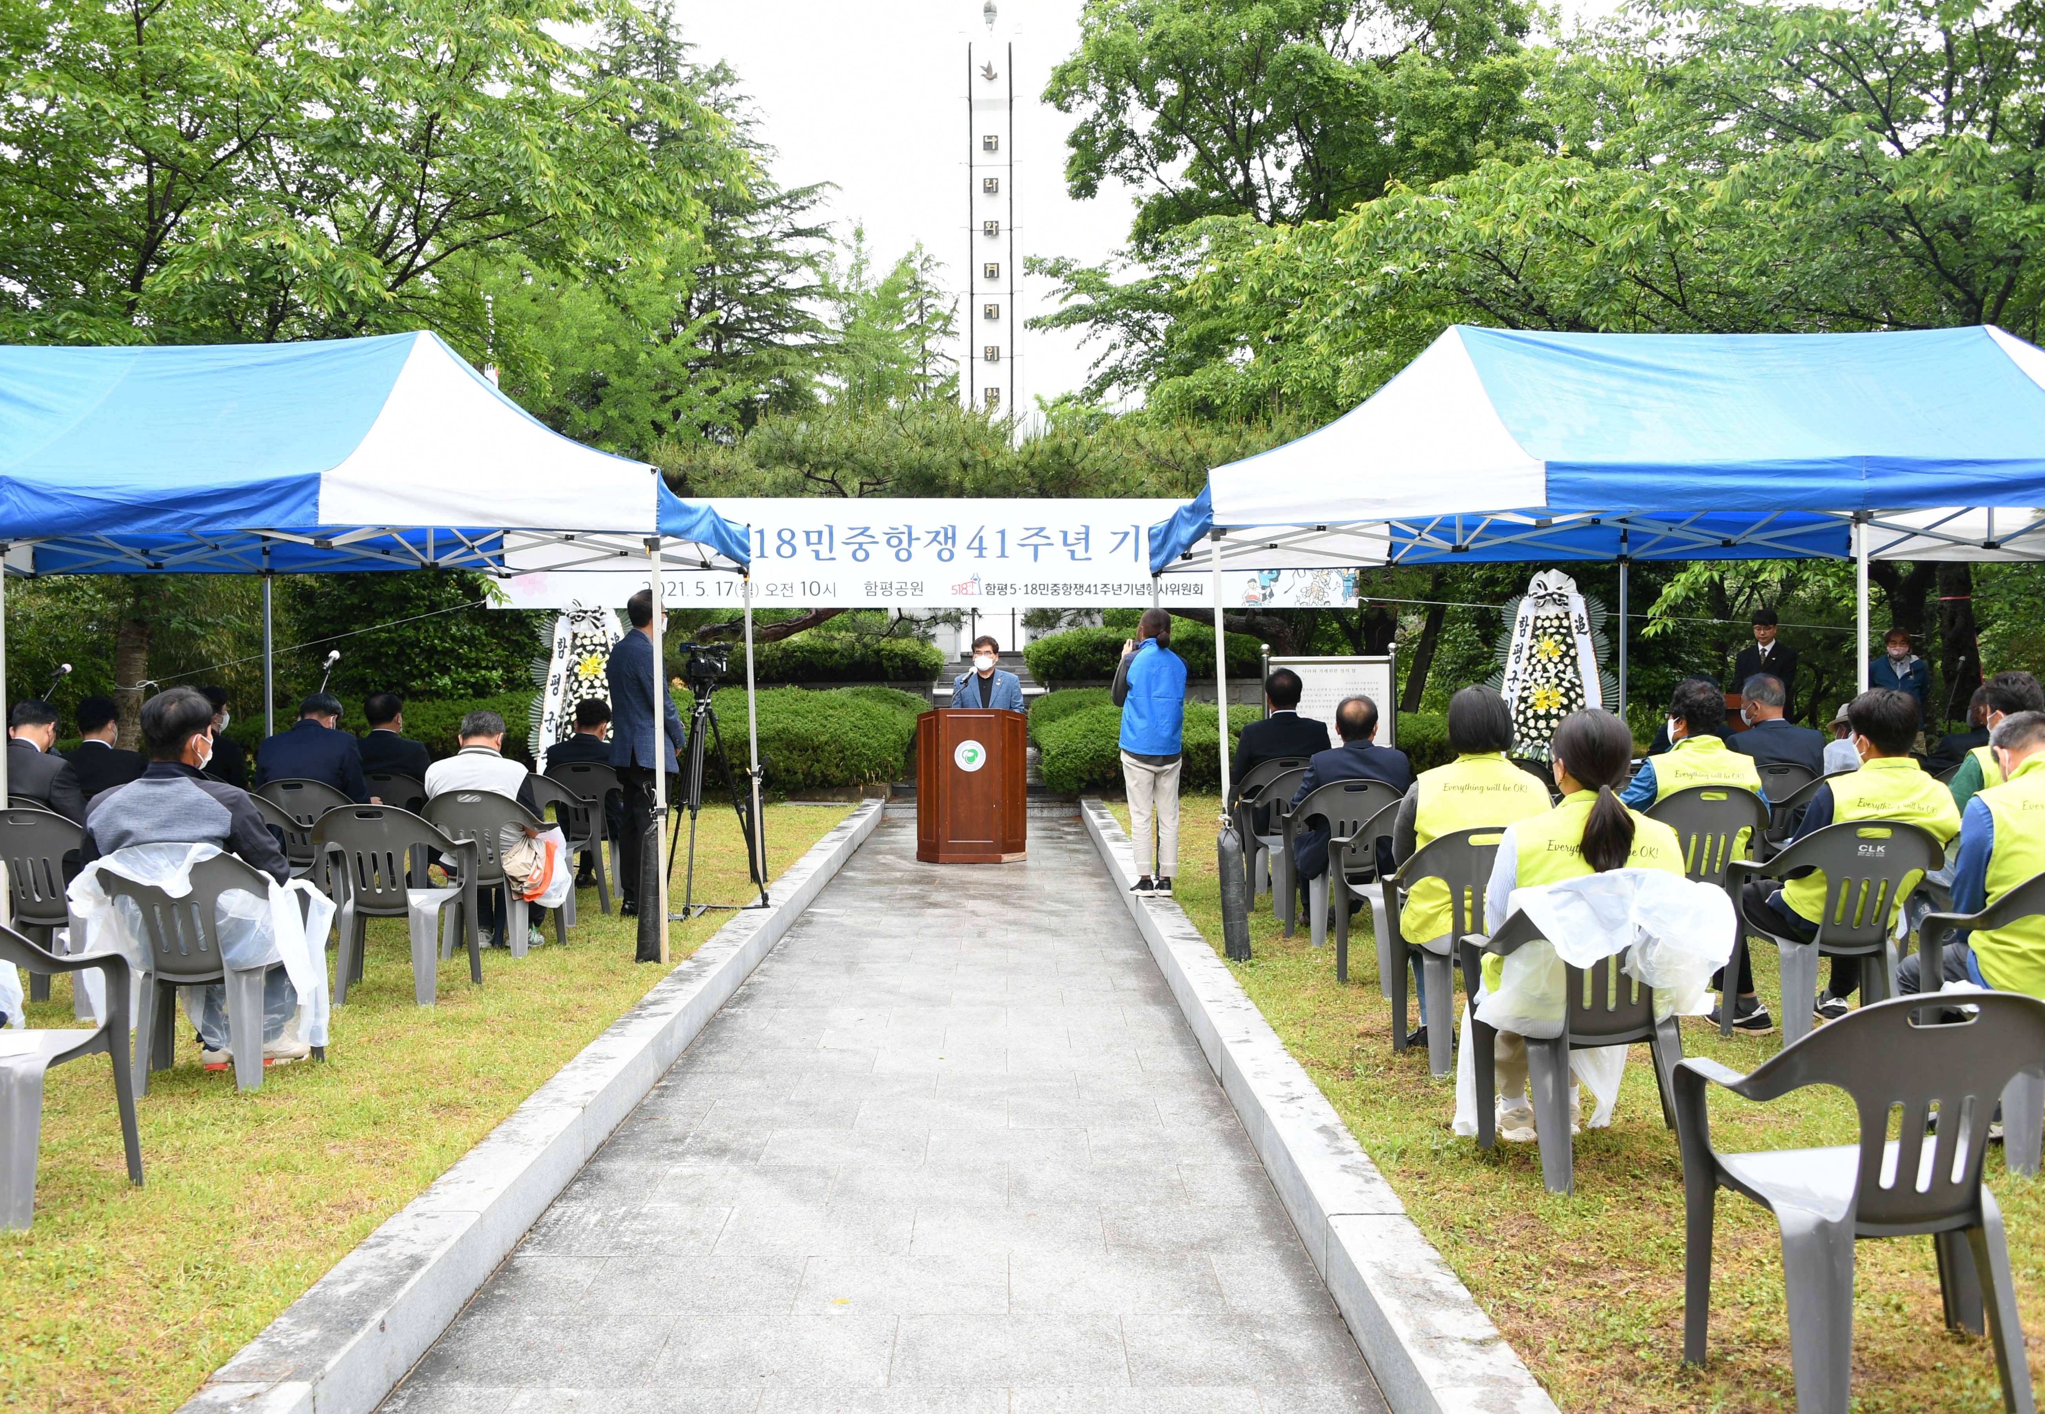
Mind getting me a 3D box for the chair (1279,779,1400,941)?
[{"bbox_3d":[1.526,0.723,7.684,0.580,0.790,0.540,0,2,3],"label":"chair"}]

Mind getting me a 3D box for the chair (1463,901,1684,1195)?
[{"bbox_3d":[1.499,0.817,4.315,0.580,0.790,0.540,-1,2,-3],"label":"chair"}]

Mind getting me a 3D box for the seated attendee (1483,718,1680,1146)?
[{"bbox_3d":[1.473,0.595,4.447,0.510,1.210,0.720,0,1,-4],"label":"seated attendee"}]

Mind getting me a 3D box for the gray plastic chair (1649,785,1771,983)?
[{"bbox_3d":[2.760,0.734,6.884,0.580,0.790,0.540,-1,2,-9],"label":"gray plastic chair"}]

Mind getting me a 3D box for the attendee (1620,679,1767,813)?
[{"bbox_3d":[2.765,0.503,7.078,0.600,1.240,0.800,-1,2,-8],"label":"attendee"}]

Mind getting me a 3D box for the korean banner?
[{"bbox_3d":[-0.803,-1.231,13.330,7.050,0.900,0.030,0,1,0],"label":"korean banner"}]

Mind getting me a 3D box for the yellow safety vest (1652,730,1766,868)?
[{"bbox_3d":[2.804,0.390,6.814,0.470,0.560,0.320,-1,2,-8],"label":"yellow safety vest"}]

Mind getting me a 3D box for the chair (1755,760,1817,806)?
[{"bbox_3d":[3.808,0.678,8.503,0.580,0.790,0.540,-1,2,-3],"label":"chair"}]

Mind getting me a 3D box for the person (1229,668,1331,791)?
[{"bbox_3d":[1.504,0.431,9.566,0.550,1.270,0.800,-1,2,0],"label":"person"}]

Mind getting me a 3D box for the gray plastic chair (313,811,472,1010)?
[{"bbox_3d":[-2.573,0.788,6.754,0.580,0.790,0.540,0,2,2],"label":"gray plastic chair"}]

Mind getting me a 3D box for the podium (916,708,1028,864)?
[{"bbox_3d":[-0.392,0.586,12.757,0.850,1.170,0.550,0,1,0],"label":"podium"}]

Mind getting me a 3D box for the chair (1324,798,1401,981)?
[{"bbox_3d":[1.619,0.754,6.771,0.580,0.790,0.560,0,1,-6],"label":"chair"}]

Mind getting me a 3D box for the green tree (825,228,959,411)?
[{"bbox_3d":[-2.715,-4.997,34.895,3.600,9.700,3.600,0,1,0],"label":"green tree"}]

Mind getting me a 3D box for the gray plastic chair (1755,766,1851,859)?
[{"bbox_3d":[4.299,0.704,8.741,0.580,0.790,0.560,0,1,-5],"label":"gray plastic chair"}]

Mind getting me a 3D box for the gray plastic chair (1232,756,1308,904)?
[{"bbox_3d":[1.574,0.688,9.841,0.580,0.790,0.560,0,1,-5],"label":"gray plastic chair"}]

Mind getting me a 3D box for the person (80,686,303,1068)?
[{"bbox_3d":[-2.632,0.561,5.406,0.580,1.260,0.740,0,1,-3],"label":"person"}]

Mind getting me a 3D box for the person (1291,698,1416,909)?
[{"bbox_3d":[1.555,0.515,7.968,0.560,1.190,0.800,0,2,2],"label":"person"}]

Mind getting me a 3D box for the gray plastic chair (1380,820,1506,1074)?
[{"bbox_3d":[1.549,0.781,5.521,0.580,0.790,0.560,0,1,-4],"label":"gray plastic chair"}]

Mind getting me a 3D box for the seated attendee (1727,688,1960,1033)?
[{"bbox_3d":[2.755,0.552,5.678,0.600,1.220,0.820,-1,2,-8],"label":"seated attendee"}]

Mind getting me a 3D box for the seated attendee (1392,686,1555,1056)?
[{"bbox_3d":[1.508,0.549,5.637,0.520,1.250,0.700,0,1,-4],"label":"seated attendee"}]

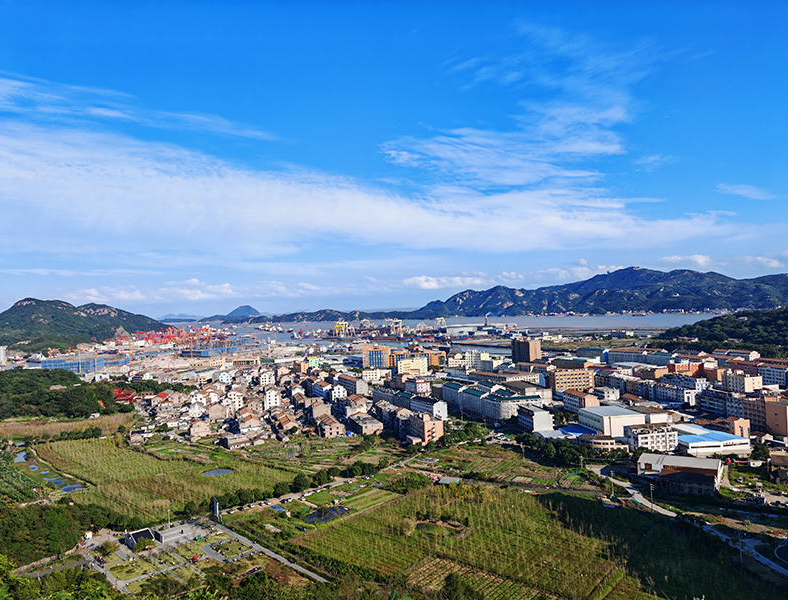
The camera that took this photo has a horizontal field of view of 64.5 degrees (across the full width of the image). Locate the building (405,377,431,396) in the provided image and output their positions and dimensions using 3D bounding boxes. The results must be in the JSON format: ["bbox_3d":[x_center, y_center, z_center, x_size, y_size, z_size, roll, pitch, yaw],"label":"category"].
[{"bbox_3d":[28.508,102.102,726.808,18.594,16.227,23.088,-2,-1,-30],"label":"building"}]

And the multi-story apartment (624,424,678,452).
[{"bbox_3d":[152.806,82.560,373.036,23.200,10.900,22.500,-3,-1,-3],"label":"multi-story apartment"}]

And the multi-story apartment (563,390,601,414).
[{"bbox_3d":[149.170,80.890,497.660,12.320,15.740,34.380,-2,-1,-12],"label":"multi-story apartment"}]

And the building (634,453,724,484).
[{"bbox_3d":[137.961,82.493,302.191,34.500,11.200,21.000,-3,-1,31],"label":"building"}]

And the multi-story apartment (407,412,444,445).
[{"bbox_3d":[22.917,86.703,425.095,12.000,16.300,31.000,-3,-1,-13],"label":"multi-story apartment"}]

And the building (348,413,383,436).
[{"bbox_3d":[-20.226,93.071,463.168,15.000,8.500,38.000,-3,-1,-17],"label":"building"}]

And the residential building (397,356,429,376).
[{"bbox_3d":[24.446,84.588,789.119,28.000,21.000,26.000,-3,-1,25],"label":"residential building"}]

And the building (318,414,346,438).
[{"bbox_3d":[-44.640,88.890,441.130,13.180,9.260,34.000,-2,-1,-17],"label":"building"}]

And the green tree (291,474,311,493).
[{"bbox_3d":[-52.981,105.545,359.499,9.500,9.800,9.500,-2,0,0],"label":"green tree"}]

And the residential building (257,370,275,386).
[{"bbox_3d":[-141.780,89.190,703.300,15.600,17.820,14.000,-2,-1,-12],"label":"residential building"}]

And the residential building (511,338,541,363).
[{"bbox_3d":[190.184,72.869,889.796,27.000,30.000,33.000,-3,-1,40],"label":"residential building"}]

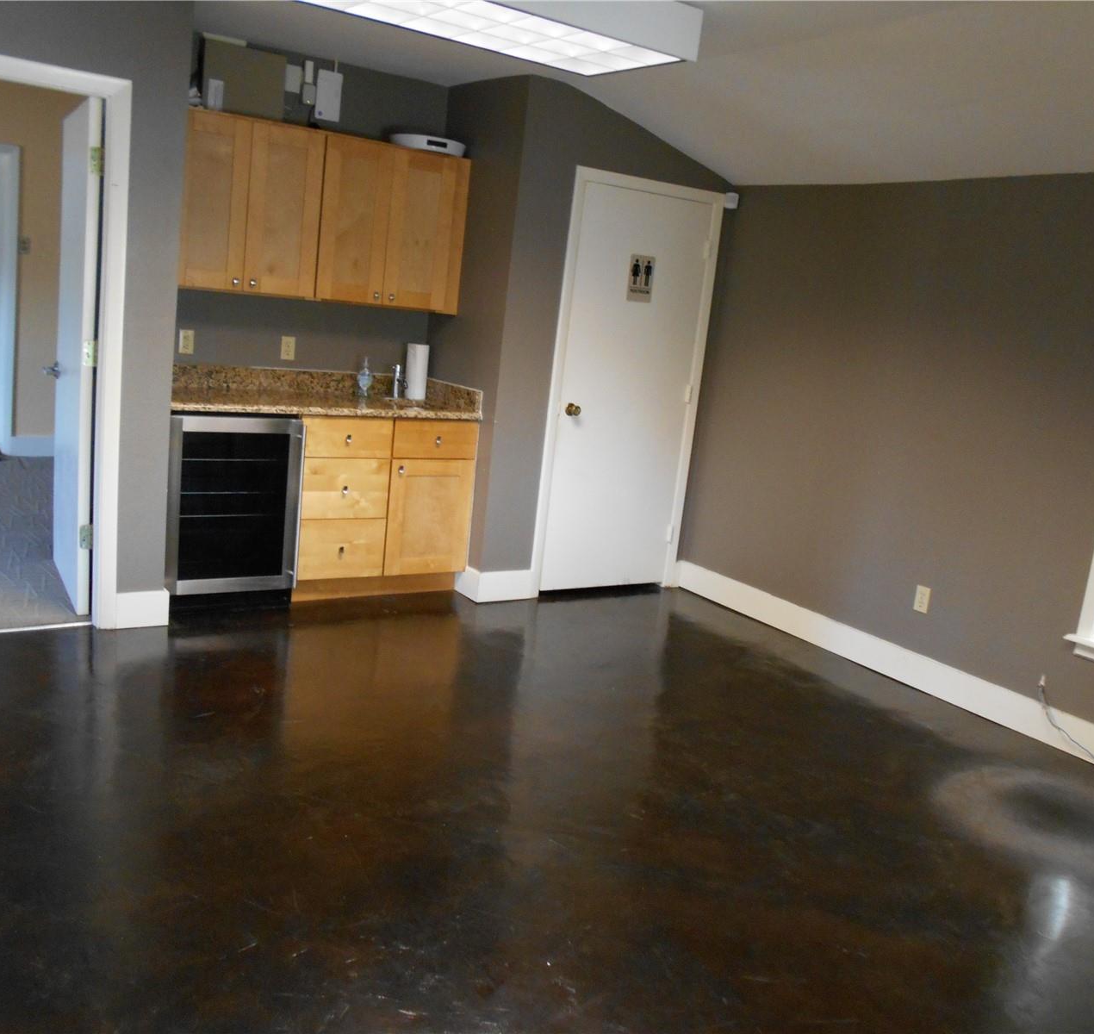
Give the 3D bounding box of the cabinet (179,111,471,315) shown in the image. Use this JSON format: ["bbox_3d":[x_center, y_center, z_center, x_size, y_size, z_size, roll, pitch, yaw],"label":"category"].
[{"bbox_3d":[-1.106,-1.418,4.927,1.461,0.740,0.305,-1,14,-33],"label":"cabinet"}]

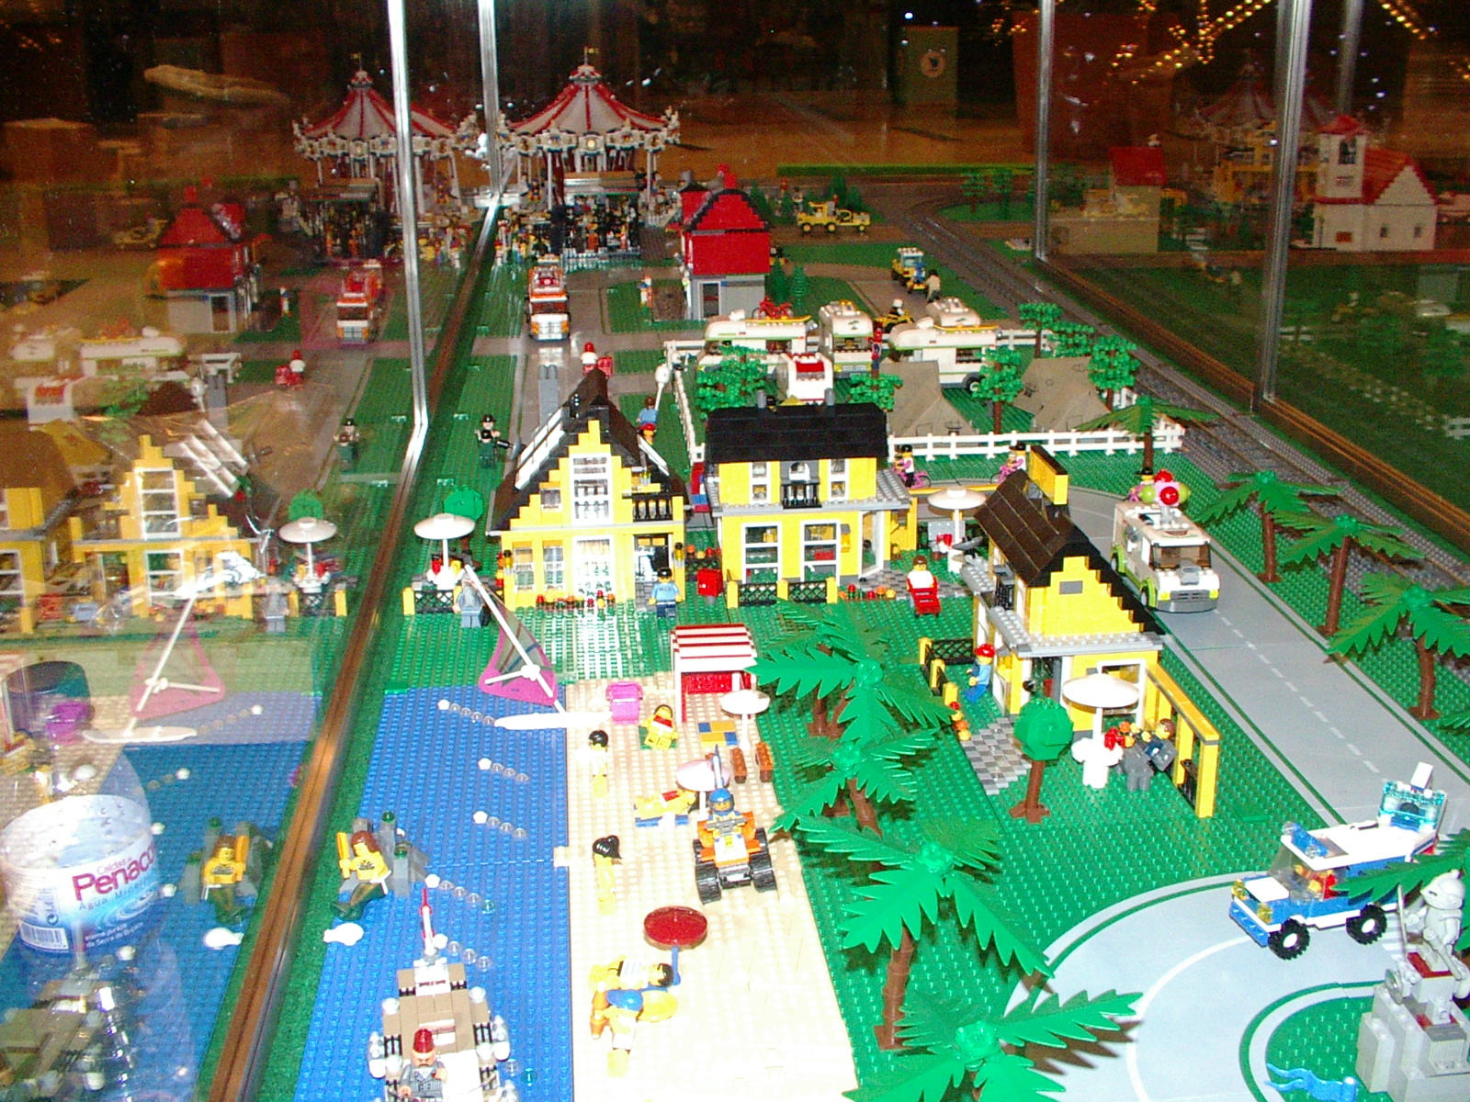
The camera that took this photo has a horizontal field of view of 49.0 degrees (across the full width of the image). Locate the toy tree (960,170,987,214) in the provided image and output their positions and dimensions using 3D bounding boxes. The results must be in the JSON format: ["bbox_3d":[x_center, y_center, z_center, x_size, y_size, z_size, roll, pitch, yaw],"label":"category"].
[{"bbox_3d":[0.519,-0.775,3.490,0.057,0.087,0.055,-2,19,-6],"label":"toy tree"}]

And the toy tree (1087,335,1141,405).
[{"bbox_3d":[0.448,-0.206,1.897,0.064,0.093,0.064,-2,20,-6],"label":"toy tree"}]

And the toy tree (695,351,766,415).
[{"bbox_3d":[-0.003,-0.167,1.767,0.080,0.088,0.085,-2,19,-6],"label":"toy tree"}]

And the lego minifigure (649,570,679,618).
[{"bbox_3d":[-0.056,0.033,1.270,0.024,0.041,0.015,-2,19,-6],"label":"lego minifigure"}]

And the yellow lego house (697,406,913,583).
[{"bbox_3d":[0.060,-0.060,1.426,0.182,0.144,0.106,-2,20,-6],"label":"yellow lego house"}]

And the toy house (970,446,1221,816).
[{"bbox_3d":[0.238,0.049,1.119,0.106,0.147,0.296,-2,20,-6],"label":"toy house"}]

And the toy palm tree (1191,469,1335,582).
[{"bbox_3d":[0.450,-0.024,1.369,0.148,0.093,0.140,-10,22,-24],"label":"toy palm tree"}]

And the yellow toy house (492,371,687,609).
[{"bbox_3d":[-0.122,-0.055,1.347,0.166,0.173,0.117,-3,20,-6],"label":"yellow toy house"}]

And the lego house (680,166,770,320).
[{"bbox_3d":[-0.020,-0.473,2.453,0.136,0.210,0.164,-3,20,-6],"label":"lego house"}]

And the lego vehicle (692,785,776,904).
[{"bbox_3d":[-0.002,0.163,0.912,0.044,0.057,0.051,-7,21,-17],"label":"lego vehicle"}]

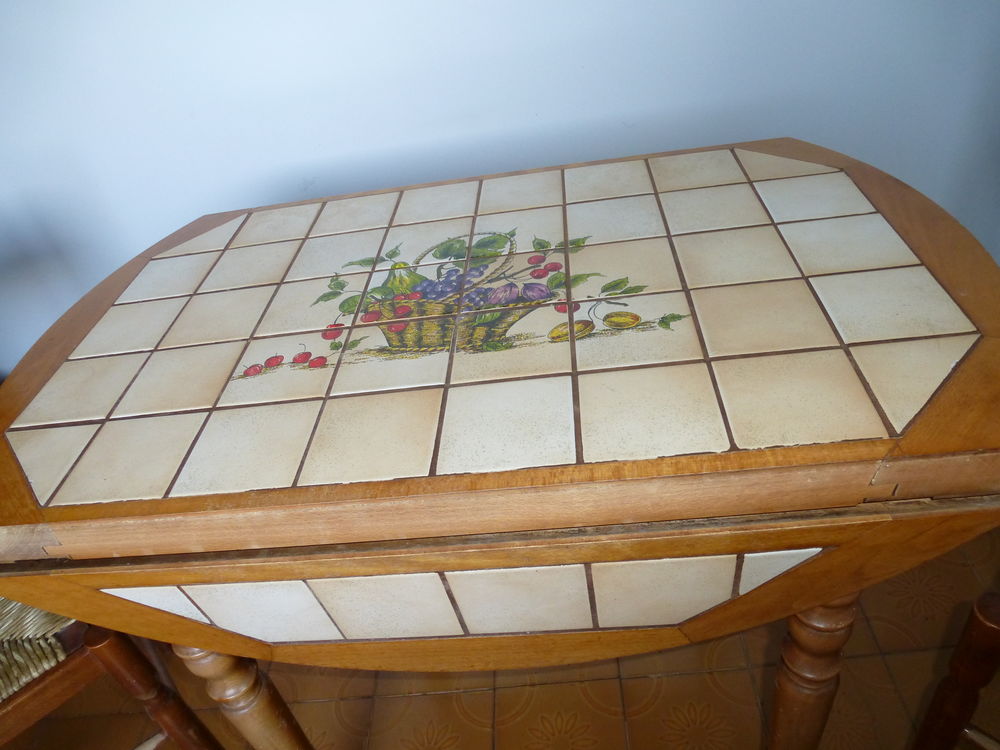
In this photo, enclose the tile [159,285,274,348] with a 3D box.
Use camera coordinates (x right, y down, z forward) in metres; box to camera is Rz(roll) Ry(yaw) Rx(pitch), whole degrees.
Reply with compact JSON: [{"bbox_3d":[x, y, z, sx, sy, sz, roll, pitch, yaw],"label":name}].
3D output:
[{"bbox_3d":[-0.297,-0.060,0.742,0.102,0.010,0.102,-6,38,8],"label":"tile"}]

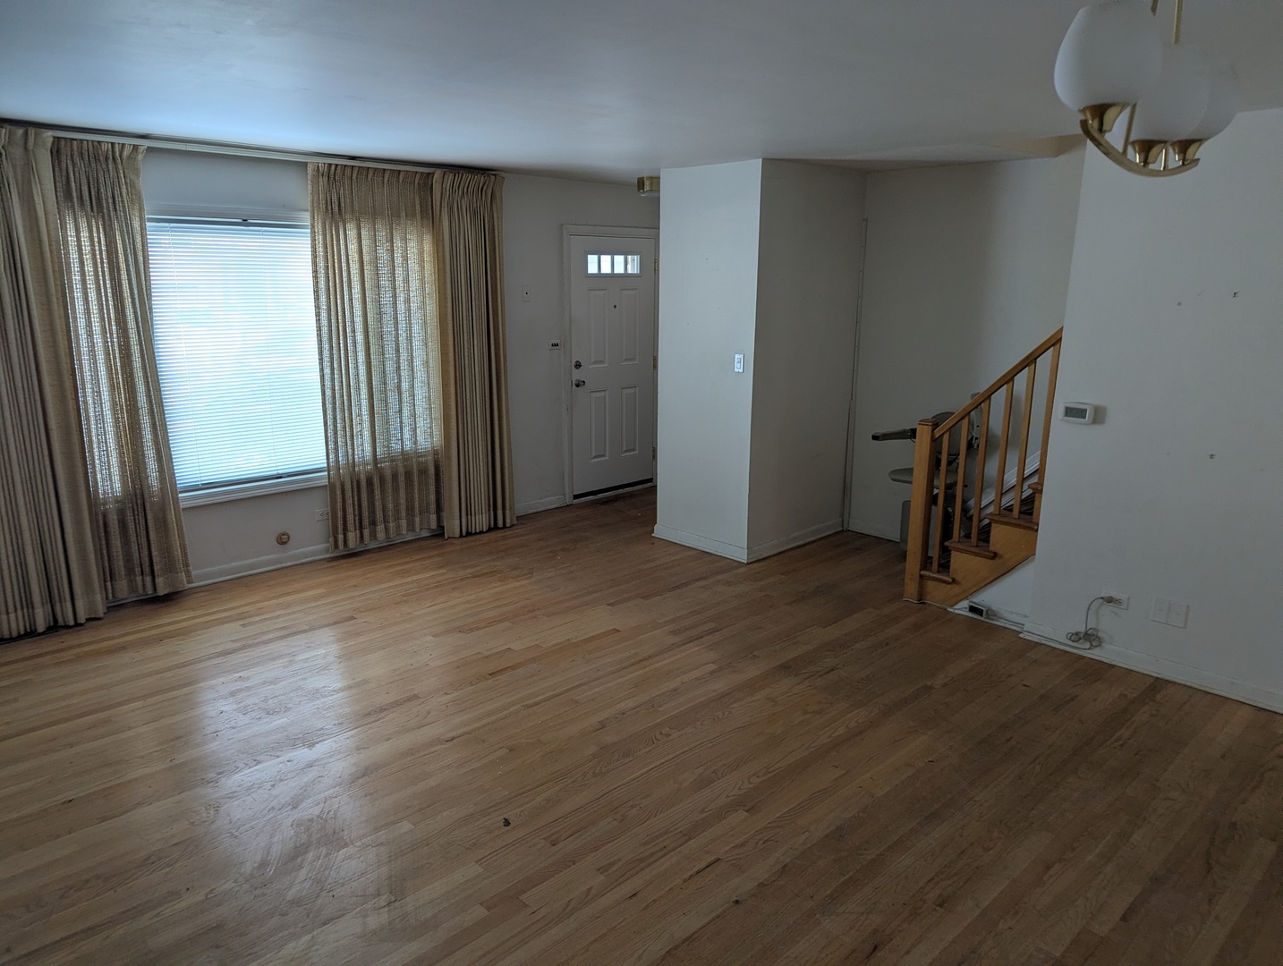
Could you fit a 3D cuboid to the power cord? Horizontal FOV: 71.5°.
[{"bbox_3d":[2.158,0.683,4.288,0.070,0.285,0.240,-12,18,-42],"label":"power cord"}]

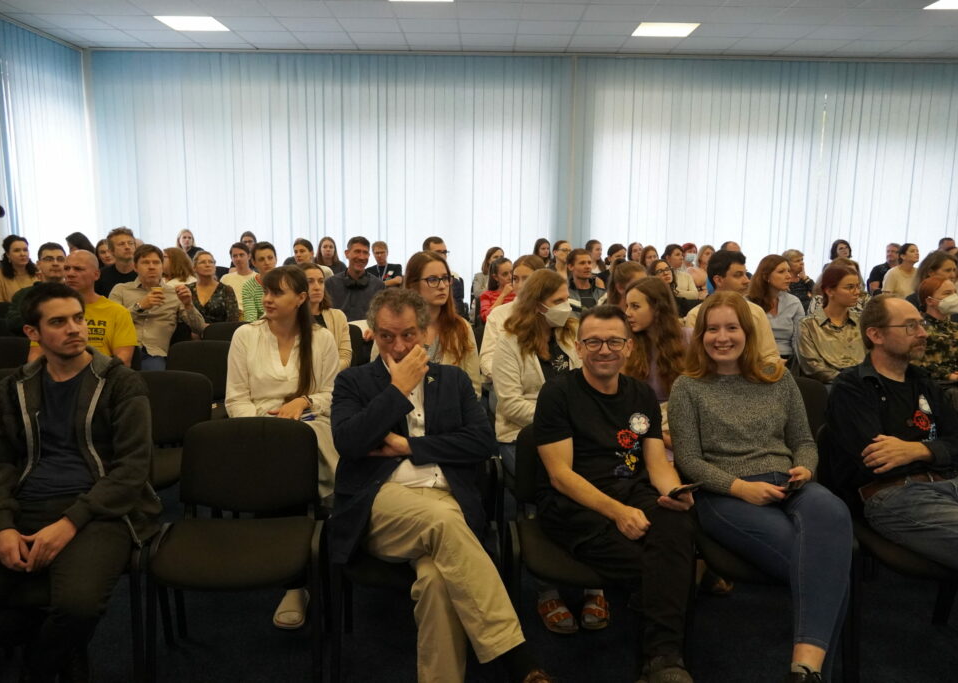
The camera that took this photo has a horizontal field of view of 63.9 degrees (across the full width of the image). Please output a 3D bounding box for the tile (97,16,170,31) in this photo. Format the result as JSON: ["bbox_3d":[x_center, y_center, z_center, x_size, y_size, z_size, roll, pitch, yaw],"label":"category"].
[{"bbox_3d":[-3.505,-3.250,7.810,0.600,0.020,0.600,1,9,0],"label":"tile"}]

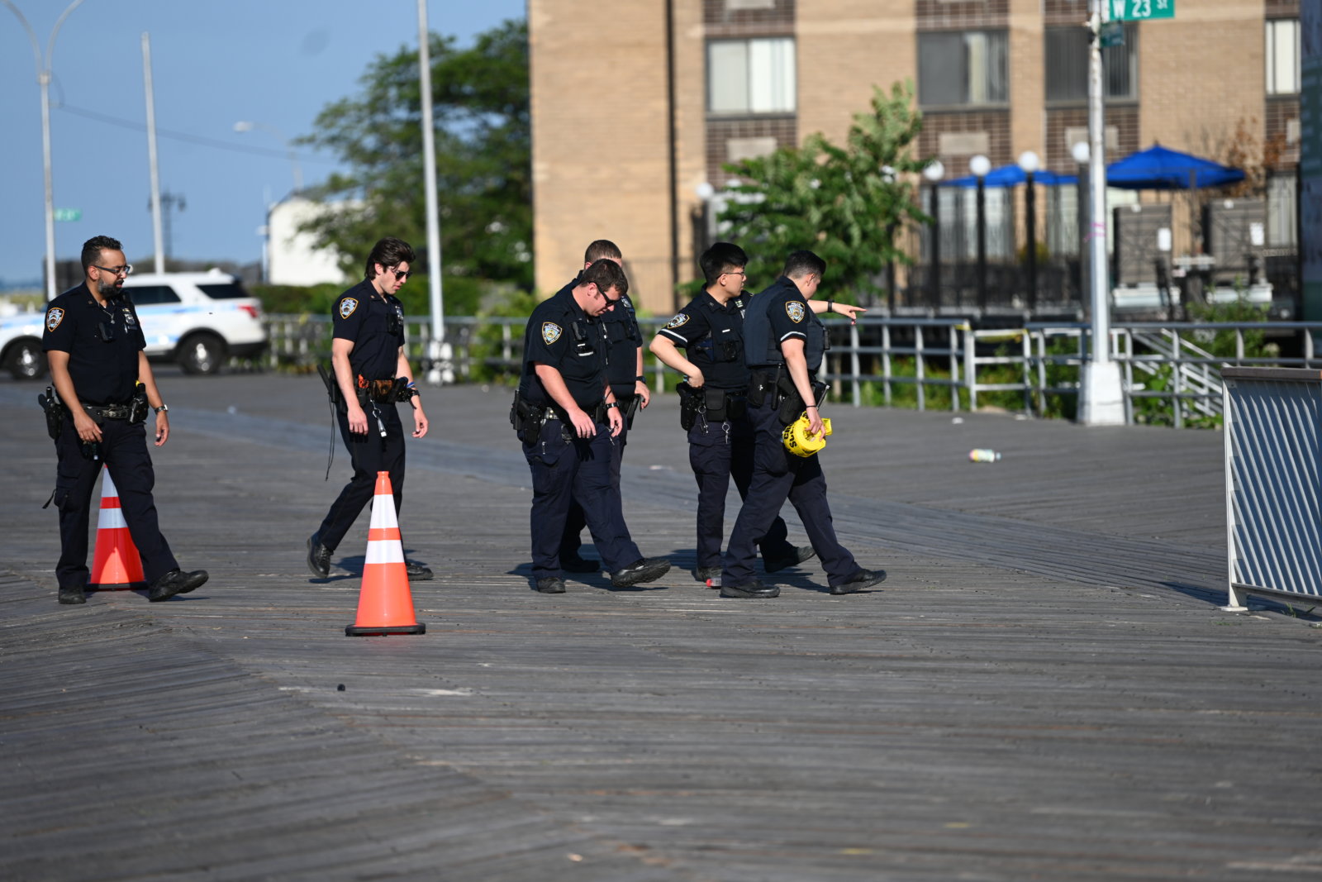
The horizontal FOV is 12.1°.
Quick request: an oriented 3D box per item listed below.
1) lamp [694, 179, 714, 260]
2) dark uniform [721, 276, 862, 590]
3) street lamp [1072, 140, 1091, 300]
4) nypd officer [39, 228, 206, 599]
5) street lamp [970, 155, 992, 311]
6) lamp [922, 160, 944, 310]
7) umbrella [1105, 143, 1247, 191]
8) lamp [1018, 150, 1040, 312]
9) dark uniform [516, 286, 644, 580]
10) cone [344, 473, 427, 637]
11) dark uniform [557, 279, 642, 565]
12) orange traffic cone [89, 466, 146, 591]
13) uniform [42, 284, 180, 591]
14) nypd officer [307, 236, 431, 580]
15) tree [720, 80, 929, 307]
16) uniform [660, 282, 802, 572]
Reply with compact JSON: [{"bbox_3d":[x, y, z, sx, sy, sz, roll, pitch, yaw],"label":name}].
[{"bbox_3d":[0.766,-3.451,109.000,0.320,2.150,0.320,-1,2,0],"label":"lamp"},{"bbox_3d":[0.632,-0.037,30.200,0.640,1.520,0.500,-2,2,-21],"label":"dark uniform"},{"bbox_3d":[5.461,-2.812,81.000,0.320,2.150,0.320,-1,2,0],"label":"street lamp"},{"bbox_3d":[-2.659,-0.105,31.000,0.700,1.800,0.640,1,2,45],"label":"nypd officer"},{"bbox_3d":[4.762,-3.098,93.000,0.310,2.370,0.310,-1,2,0],"label":"street lamp"},{"bbox_3d":[3.931,-2.946,90.000,0.320,2.150,0.320,-1,2,0],"label":"lamp"},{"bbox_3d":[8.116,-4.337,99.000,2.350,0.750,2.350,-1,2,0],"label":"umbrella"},{"bbox_3d":[5.379,-3.068,91.200,0.310,2.370,0.310,-1,2,0],"label":"lamp"},{"bbox_3d":[-0.400,-0.041,30.800,0.560,1.470,0.560,0,2,33],"label":"dark uniform"},{"bbox_3d":[-1.206,0.489,27.350,0.360,0.711,0.360,-1,2,0],"label":"cone"},{"bbox_3d":[-0.305,-0.110,32.600,0.480,1.500,0.550,0,2,40],"label":"dark uniform"},{"bbox_3d":[-2.750,0.392,31.600,0.360,0.711,0.360,-1,2,0],"label":"orange traffic cone"},{"bbox_3d":[-2.726,-0.013,31.000,0.560,1.530,0.600,1,2,45],"label":"uniform"},{"bbox_3d":[-1.542,-0.169,33.000,0.680,1.800,0.560,0,2,30],"label":"nypd officer"},{"bbox_3d":[1.993,-2.488,79.000,2.800,4.000,2.700,-1,2,0],"label":"tree"},{"bbox_3d":[0.361,-0.045,32.300,0.600,1.460,0.620,0,2,38],"label":"uniform"}]

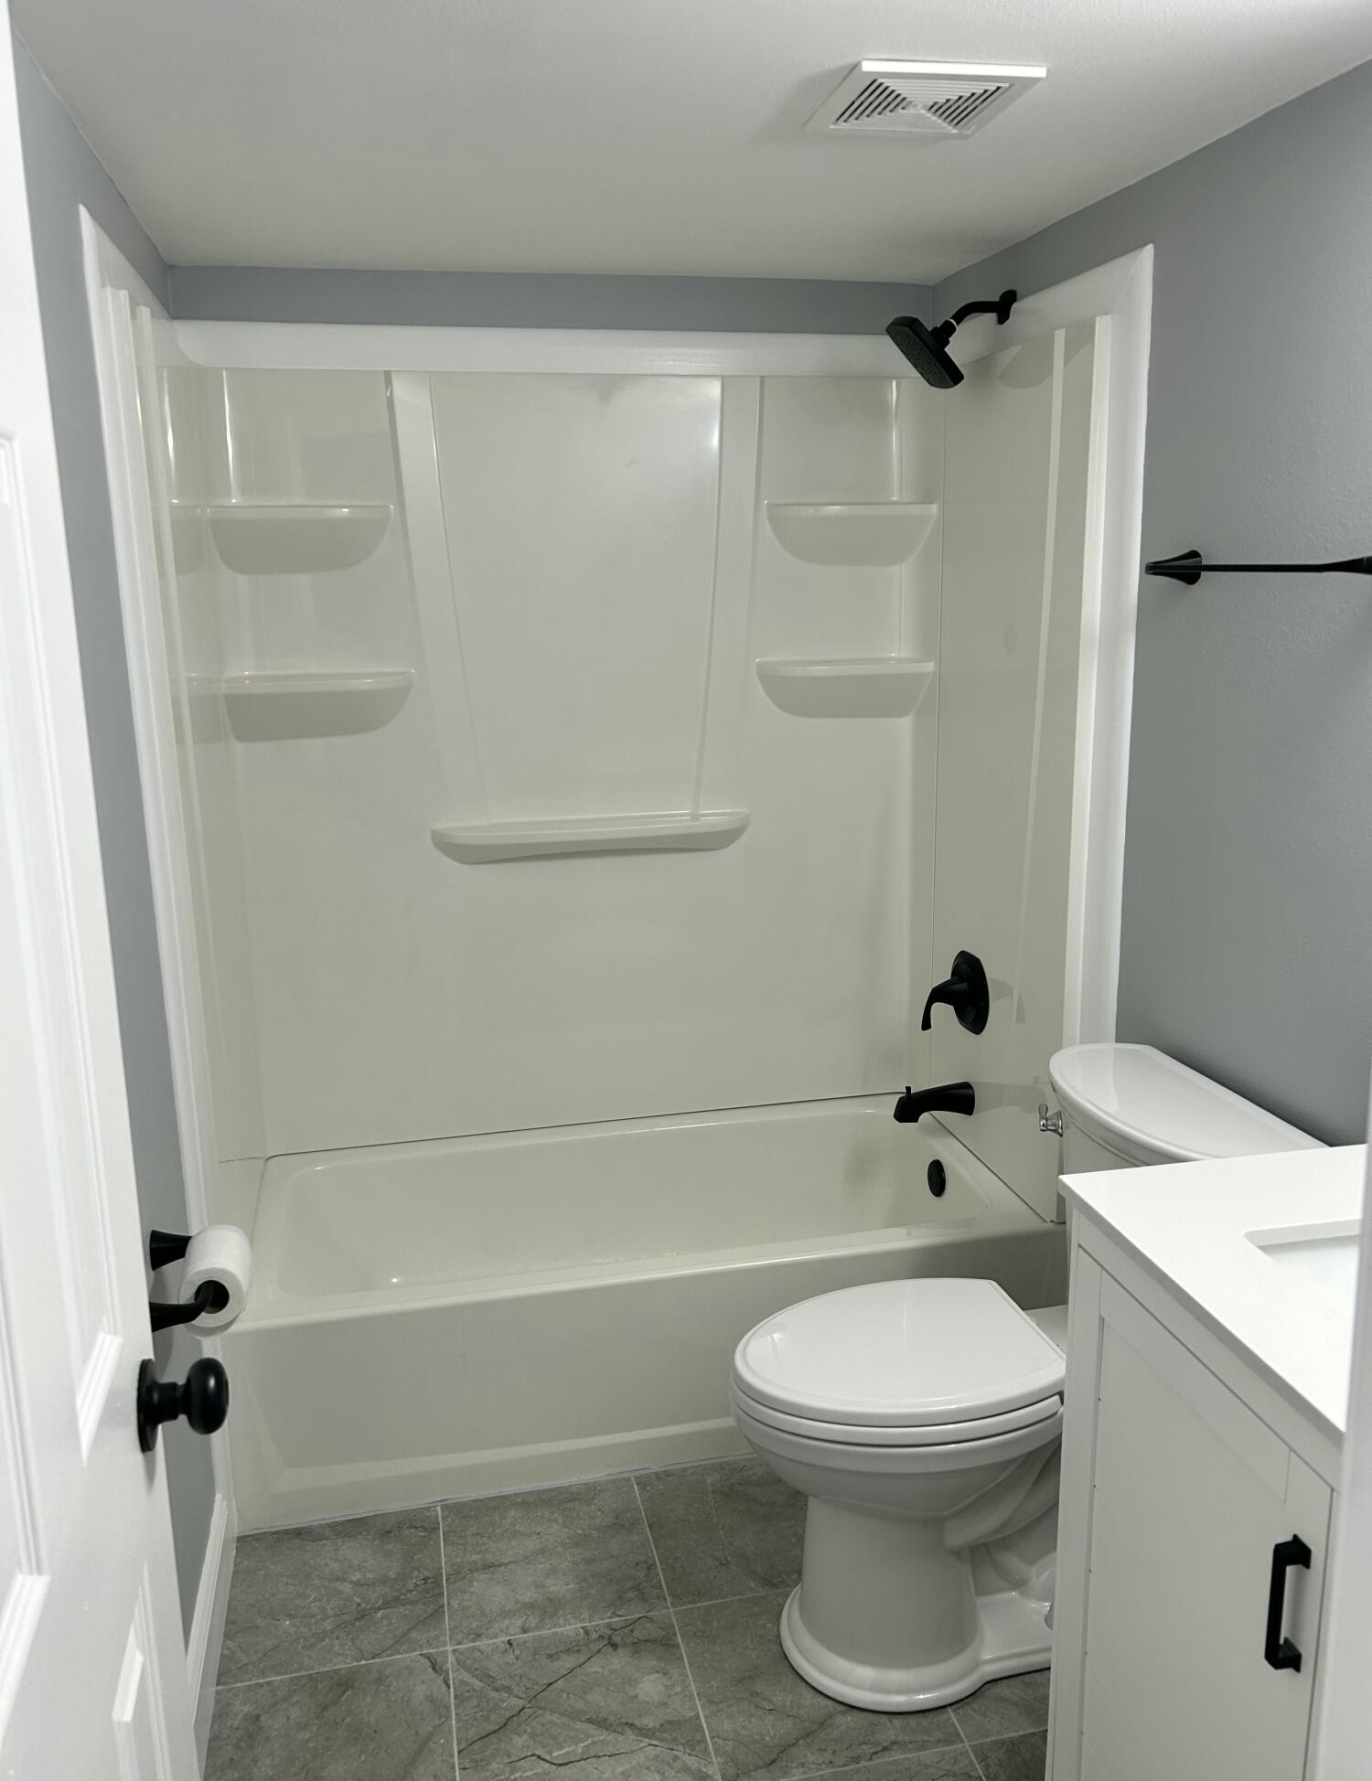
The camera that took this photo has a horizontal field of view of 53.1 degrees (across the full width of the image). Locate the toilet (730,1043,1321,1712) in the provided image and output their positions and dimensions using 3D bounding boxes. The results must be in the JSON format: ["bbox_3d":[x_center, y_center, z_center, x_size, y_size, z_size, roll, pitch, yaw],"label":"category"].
[{"bbox_3d":[0.429,0.700,1.965,0.722,0.818,0.443,-4,13,-12],"label":"toilet"}]

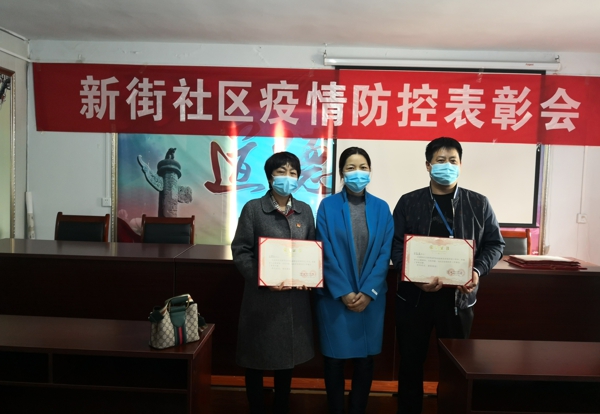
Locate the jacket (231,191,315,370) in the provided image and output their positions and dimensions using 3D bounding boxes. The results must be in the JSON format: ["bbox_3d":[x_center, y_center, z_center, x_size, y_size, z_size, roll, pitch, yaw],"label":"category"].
[{"bbox_3d":[-0.145,0.402,2.670,0.470,0.980,0.320,0,2,-12],"label":"jacket"}]

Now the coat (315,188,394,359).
[{"bbox_3d":[0.314,0.375,2.700,0.445,0.950,0.290,1,2,-4],"label":"coat"}]

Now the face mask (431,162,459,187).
[{"bbox_3d":[0.807,-0.181,2.600,0.155,0.120,0.085,1,2,5],"label":"face mask"}]

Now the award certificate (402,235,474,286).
[{"bbox_3d":[0.736,0.286,2.480,0.380,0.260,0.030,4,-8,0],"label":"award certificate"}]

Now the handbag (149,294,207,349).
[{"bbox_3d":[-0.516,0.457,1.961,0.220,0.195,0.110,-1,3,-42],"label":"handbag"}]

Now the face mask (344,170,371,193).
[{"bbox_3d":[0.323,-0.142,2.630,0.145,0.115,0.085,1,2,-2],"label":"face mask"}]

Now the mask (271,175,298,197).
[{"bbox_3d":[-0.085,-0.118,2.580,0.145,0.115,0.085,0,2,-12],"label":"mask"}]

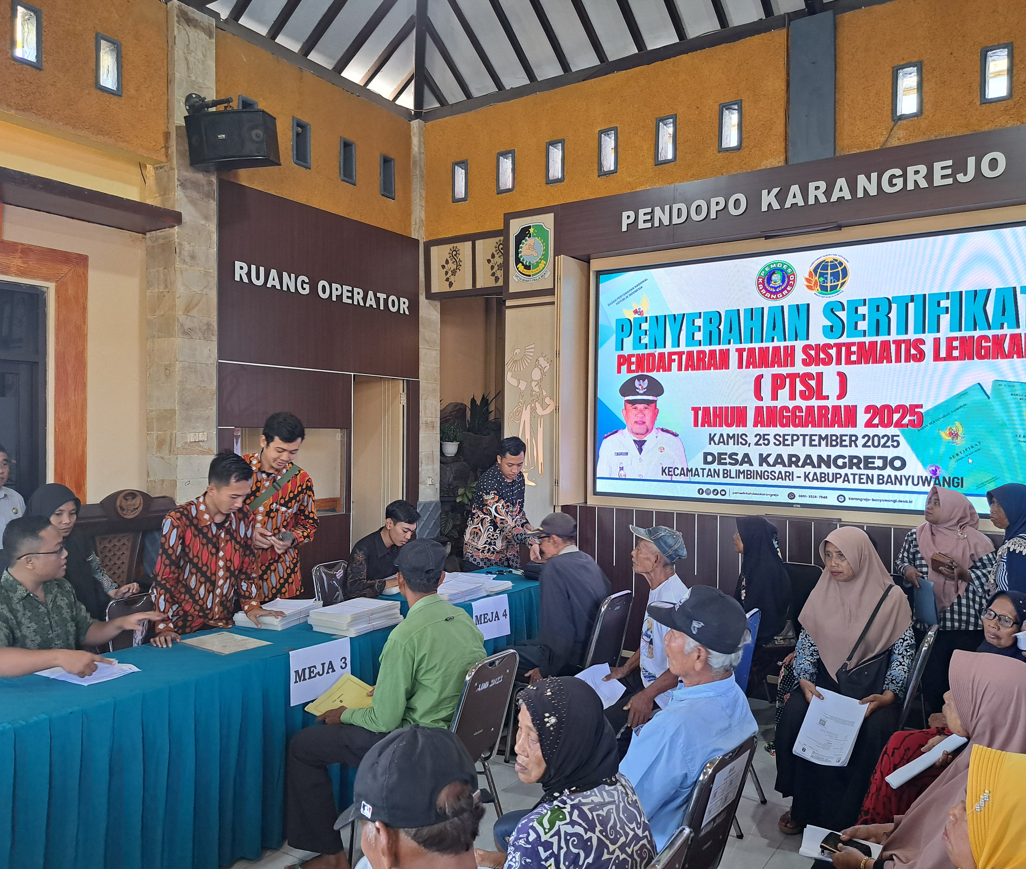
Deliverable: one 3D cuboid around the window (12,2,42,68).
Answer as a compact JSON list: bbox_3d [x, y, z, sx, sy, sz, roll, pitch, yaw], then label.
[{"bbox_3d":[-2.608,-2.127,4.293,0.100,0.330,0.155,1,1,33],"label":"window"}]

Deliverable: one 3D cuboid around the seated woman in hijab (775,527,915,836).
[{"bbox_3d":[1.460,1.028,3.570,0.740,1.240,0.540,0,1,-43],"label":"seated woman in hijab"}]

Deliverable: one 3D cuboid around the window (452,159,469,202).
[{"bbox_3d":[-0.431,-2.132,6.807,0.157,0.343,0.100,1,1,33],"label":"window"}]

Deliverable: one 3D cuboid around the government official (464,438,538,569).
[{"bbox_3d":[-0.092,0.819,5.280,0.460,1.610,0.420,0,1,-43],"label":"government official"}]

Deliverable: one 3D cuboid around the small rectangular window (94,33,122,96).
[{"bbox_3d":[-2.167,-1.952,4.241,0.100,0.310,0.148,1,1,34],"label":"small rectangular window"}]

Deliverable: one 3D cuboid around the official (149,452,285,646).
[{"bbox_3d":[-1.388,0.847,3.615,0.530,1.520,0.560,1,0,42],"label":"official"}]

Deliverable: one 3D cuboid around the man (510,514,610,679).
[{"bbox_3d":[0.167,1.015,4.067,0.740,1.240,0.500,1,0,34],"label":"man"}]

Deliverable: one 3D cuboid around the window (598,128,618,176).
[{"bbox_3d":[0.729,-2.120,6.051,0.157,0.343,0.100,1,1,33],"label":"window"}]

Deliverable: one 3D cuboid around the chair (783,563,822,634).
[{"bbox_3d":[1.546,1.216,4.629,0.420,0.850,0.550,1,0,34],"label":"chair"}]

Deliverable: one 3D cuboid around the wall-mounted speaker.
[{"bbox_3d":[-1.528,-1.602,4.400,0.432,0.249,0.205,-3,8,5],"label":"wall-mounted speaker"}]

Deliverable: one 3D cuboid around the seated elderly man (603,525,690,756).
[{"bbox_3d":[0.630,1.017,3.654,0.720,1.210,0.470,1,0,26],"label":"seated elderly man"}]

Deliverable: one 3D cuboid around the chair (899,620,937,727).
[{"bbox_3d":[1.580,1.248,3.500,0.480,0.820,0.440,1,1,33],"label":"chair"}]

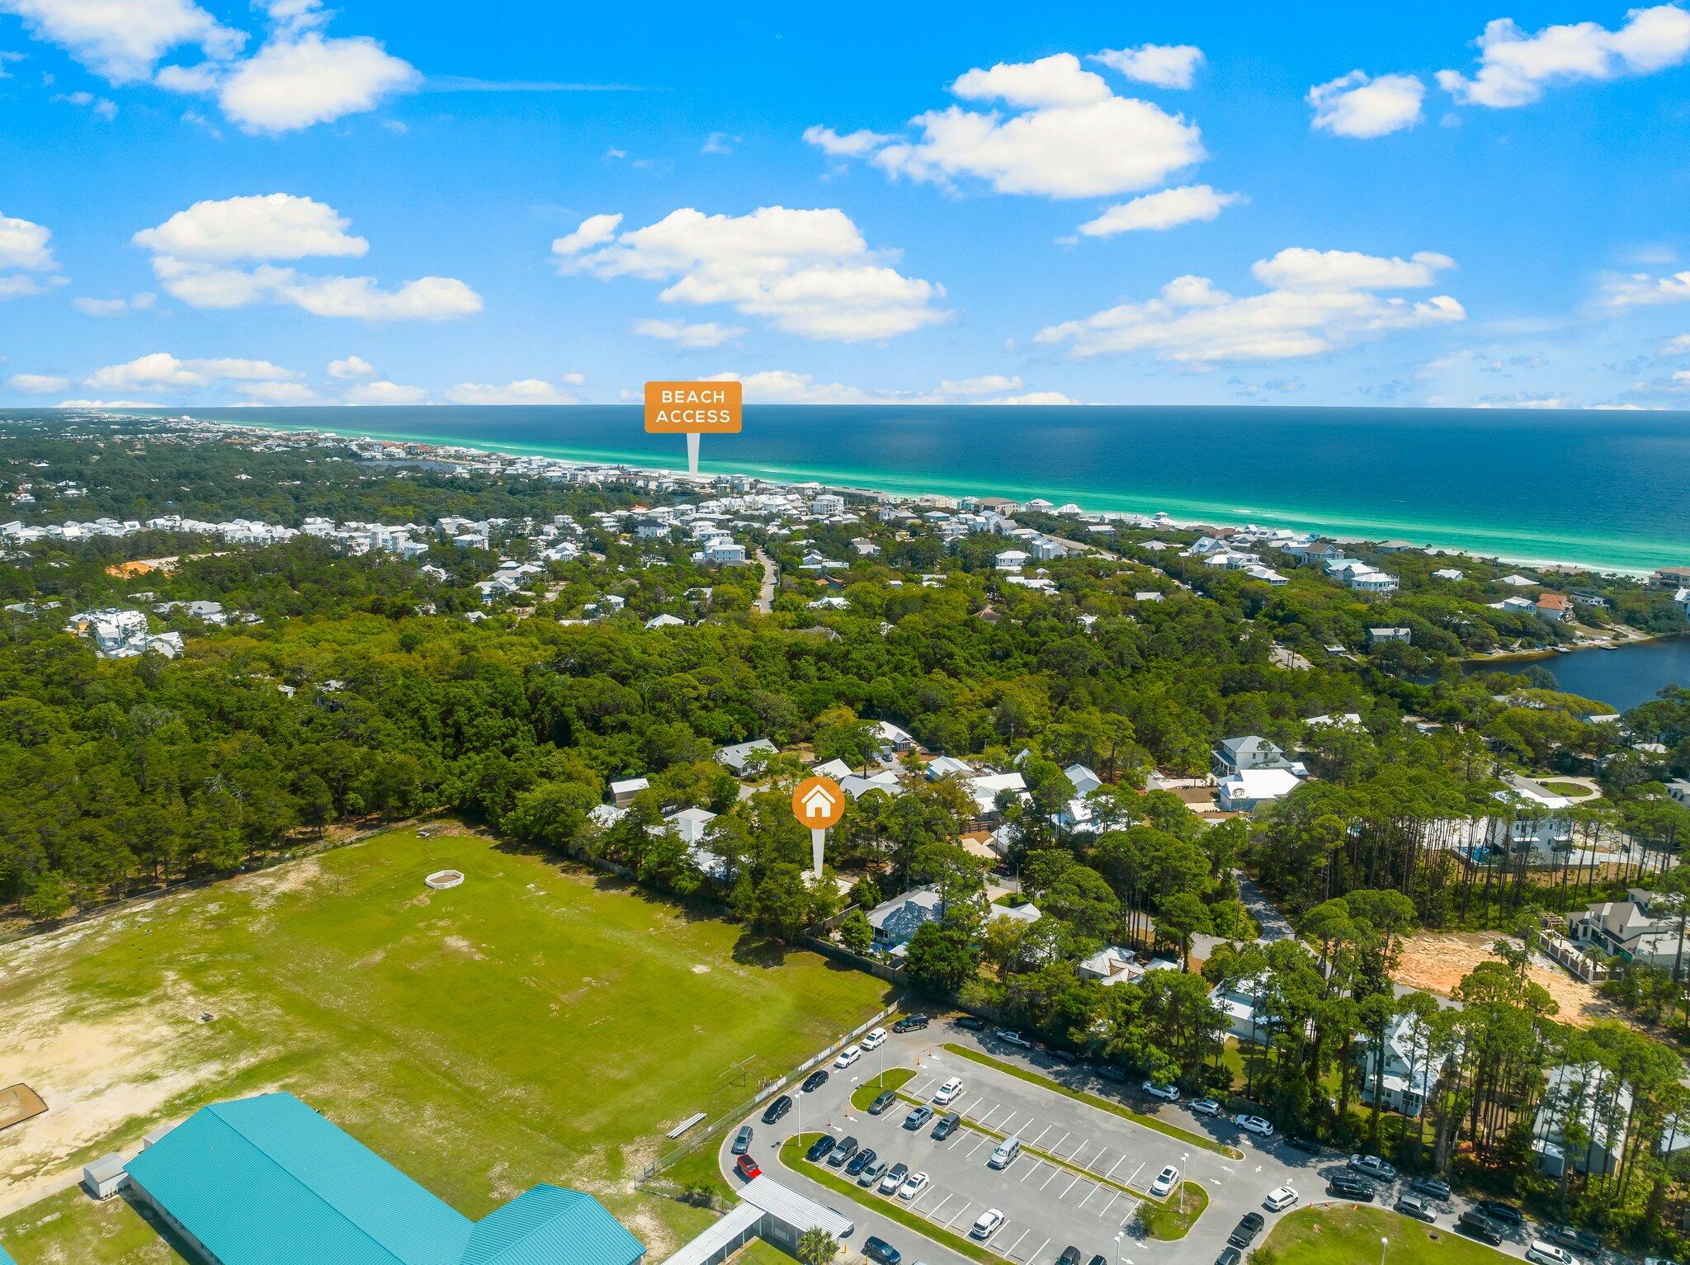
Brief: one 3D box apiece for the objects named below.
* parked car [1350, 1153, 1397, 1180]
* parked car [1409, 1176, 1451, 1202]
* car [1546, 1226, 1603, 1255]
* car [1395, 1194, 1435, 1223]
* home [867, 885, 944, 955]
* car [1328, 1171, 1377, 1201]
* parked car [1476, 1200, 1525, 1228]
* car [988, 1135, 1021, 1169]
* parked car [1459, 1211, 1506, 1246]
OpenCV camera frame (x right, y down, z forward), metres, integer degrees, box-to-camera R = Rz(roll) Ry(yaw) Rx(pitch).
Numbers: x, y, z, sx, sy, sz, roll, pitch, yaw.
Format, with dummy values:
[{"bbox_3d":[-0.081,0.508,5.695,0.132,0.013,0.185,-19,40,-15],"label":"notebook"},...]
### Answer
[{"bbox_3d":[69.350,70.180,154.030,5.750,1.900,2.000,9,14,37],"label":"parked car"},{"bbox_3d":[75.250,71.020,150.250,4.800,1.740,1.930,8,14,36],"label":"parked car"},{"bbox_3d":[87.420,72.850,140.650,5.800,1.920,2.020,10,15,41],"label":"car"},{"bbox_3d":[71.340,71.790,146.250,4.700,1.800,1.920,7,13,32],"label":"car"},{"bbox_3d":[13.870,53.980,224.500,12.200,5.900,17.000,9,14,38],"label":"home"},{"bbox_3d":[65.080,71.030,150.020,4.850,1.800,1.920,3,12,17],"label":"car"},{"bbox_3d":[81.640,71.940,145.670,4.850,1.720,1.940,9,14,37],"label":"parked car"},{"bbox_3d":[21.610,69.620,157.070,1.970,1.800,5.000,9,15,39],"label":"car"},{"bbox_3d":[77.510,72.470,142.680,4.750,1.860,1.900,7,13,32],"label":"parked car"}]

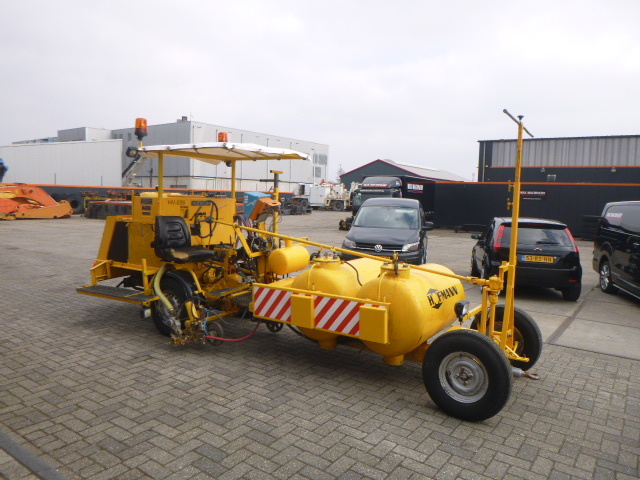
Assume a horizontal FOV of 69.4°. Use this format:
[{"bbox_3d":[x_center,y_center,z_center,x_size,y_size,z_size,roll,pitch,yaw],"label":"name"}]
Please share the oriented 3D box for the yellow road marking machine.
[{"bbox_3d":[-0.439,-0.093,5.137,5.440,2.440,1.600,5,6,33],"label":"yellow road marking machine"}]

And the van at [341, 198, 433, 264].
[{"bbox_3d":[1.772,-0.134,11.634,1.800,1.820,4.420,3,5,14],"label":"van"}]

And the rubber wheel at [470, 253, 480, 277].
[{"bbox_3d":[3.713,0.545,11.007,0.190,0.580,0.580,3,5,14],"label":"rubber wheel"}]

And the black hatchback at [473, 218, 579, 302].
[{"bbox_3d":[4.153,0.229,9.656,1.690,1.460,3.920,3,5,14],"label":"black hatchback"}]

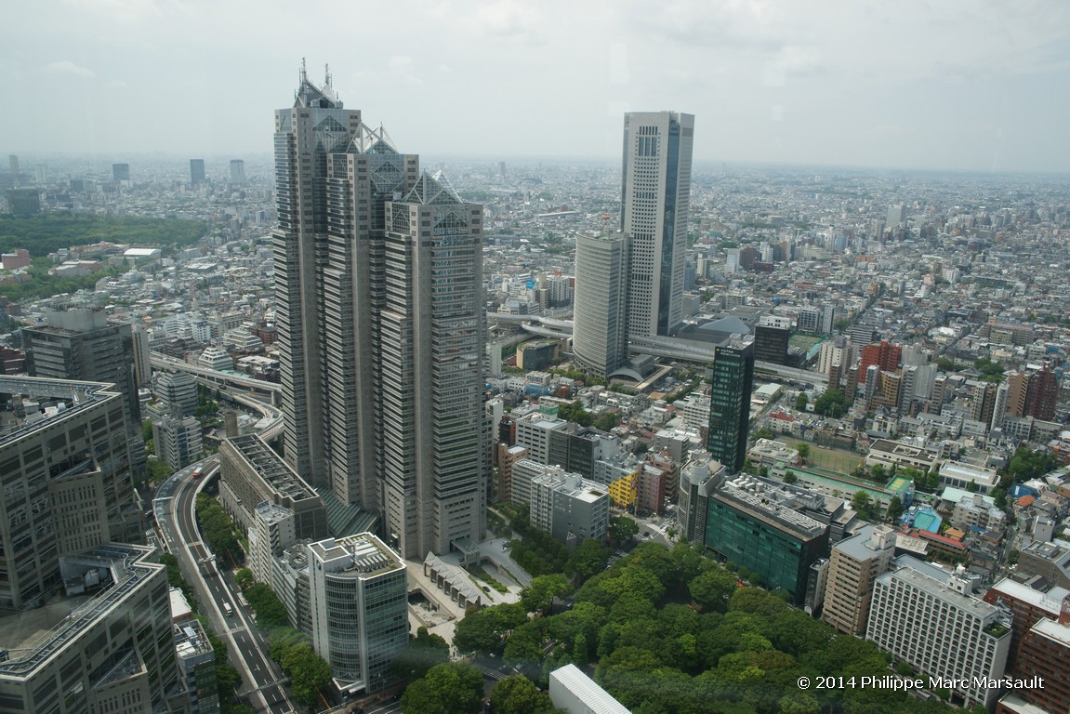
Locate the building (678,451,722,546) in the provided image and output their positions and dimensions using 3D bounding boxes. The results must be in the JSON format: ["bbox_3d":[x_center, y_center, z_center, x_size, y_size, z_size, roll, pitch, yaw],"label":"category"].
[{"bbox_3d":[89.020,74.590,416.810,18.000,41.000,36.000,8,16,26],"label":"building"}]

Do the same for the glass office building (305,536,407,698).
[{"bbox_3d":[-70.200,100.670,309.020,25.200,49.500,33.900,-10,19,-36],"label":"glass office building"}]

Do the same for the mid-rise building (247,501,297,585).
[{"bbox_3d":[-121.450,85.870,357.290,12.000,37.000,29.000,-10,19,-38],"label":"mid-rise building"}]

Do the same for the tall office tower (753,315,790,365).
[{"bbox_3d":[224.270,-11.430,731.610,29.000,50.000,21.500,8,16,23],"label":"tall office tower"}]

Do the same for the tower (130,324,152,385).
[{"bbox_3d":[-325.060,-0.440,639.170,8.800,54.000,8.500,9,17,29],"label":"tower"}]

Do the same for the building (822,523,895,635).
[{"bbox_3d":[148.840,100.070,352.770,31.600,41.600,15.200,-10,19,-37],"label":"building"}]

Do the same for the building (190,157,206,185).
[{"bbox_3d":[-1587.070,-861.130,3639.000,56.000,130.000,38.000,-4,16,-18],"label":"building"}]

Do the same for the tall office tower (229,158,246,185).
[{"bbox_3d":[-1454.090,-894.000,3785.340,46.000,134.000,42.000,4,15,9],"label":"tall office tower"}]

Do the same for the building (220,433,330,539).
[{"bbox_3d":[-145.460,72.670,418.020,24.500,31.000,107.000,-10,18,-36],"label":"building"}]

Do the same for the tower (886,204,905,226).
[{"bbox_3d":[1092.120,-425.020,2338.080,26.000,62.000,44.000,-11,19,-38],"label":"tower"}]

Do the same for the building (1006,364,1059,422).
[{"bbox_3d":[399.980,29.800,622.590,31.000,42.000,21.000,9,17,29],"label":"building"}]

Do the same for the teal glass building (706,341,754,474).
[{"bbox_3d":[124.880,32.060,497.510,16.400,86.000,31.000,9,16,27],"label":"teal glass building"}]

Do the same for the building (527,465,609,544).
[{"bbox_3d":[18.340,82.450,423.830,40.700,29.500,16.800,13,19,37],"label":"building"}]

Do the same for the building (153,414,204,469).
[{"bbox_3d":[-223.110,52.850,485.110,22.600,32.500,17.000,9,16,27],"label":"building"}]

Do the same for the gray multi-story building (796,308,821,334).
[{"bbox_3d":[335.330,-45.270,940.400,18.700,24.300,13.000,13,19,37],"label":"gray multi-story building"}]

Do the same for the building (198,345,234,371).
[{"bbox_3d":[-286.090,1.520,692.180,23.000,25.000,20.500,12,18,36],"label":"building"}]

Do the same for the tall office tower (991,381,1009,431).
[{"bbox_3d":[359.480,39.800,595.760,6.200,38.200,15.000,13,19,37],"label":"tall office tower"}]

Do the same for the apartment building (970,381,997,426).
[{"bbox_3d":[357.100,37.830,613.560,12.600,32.800,17.000,12,18,36],"label":"apartment building"}]

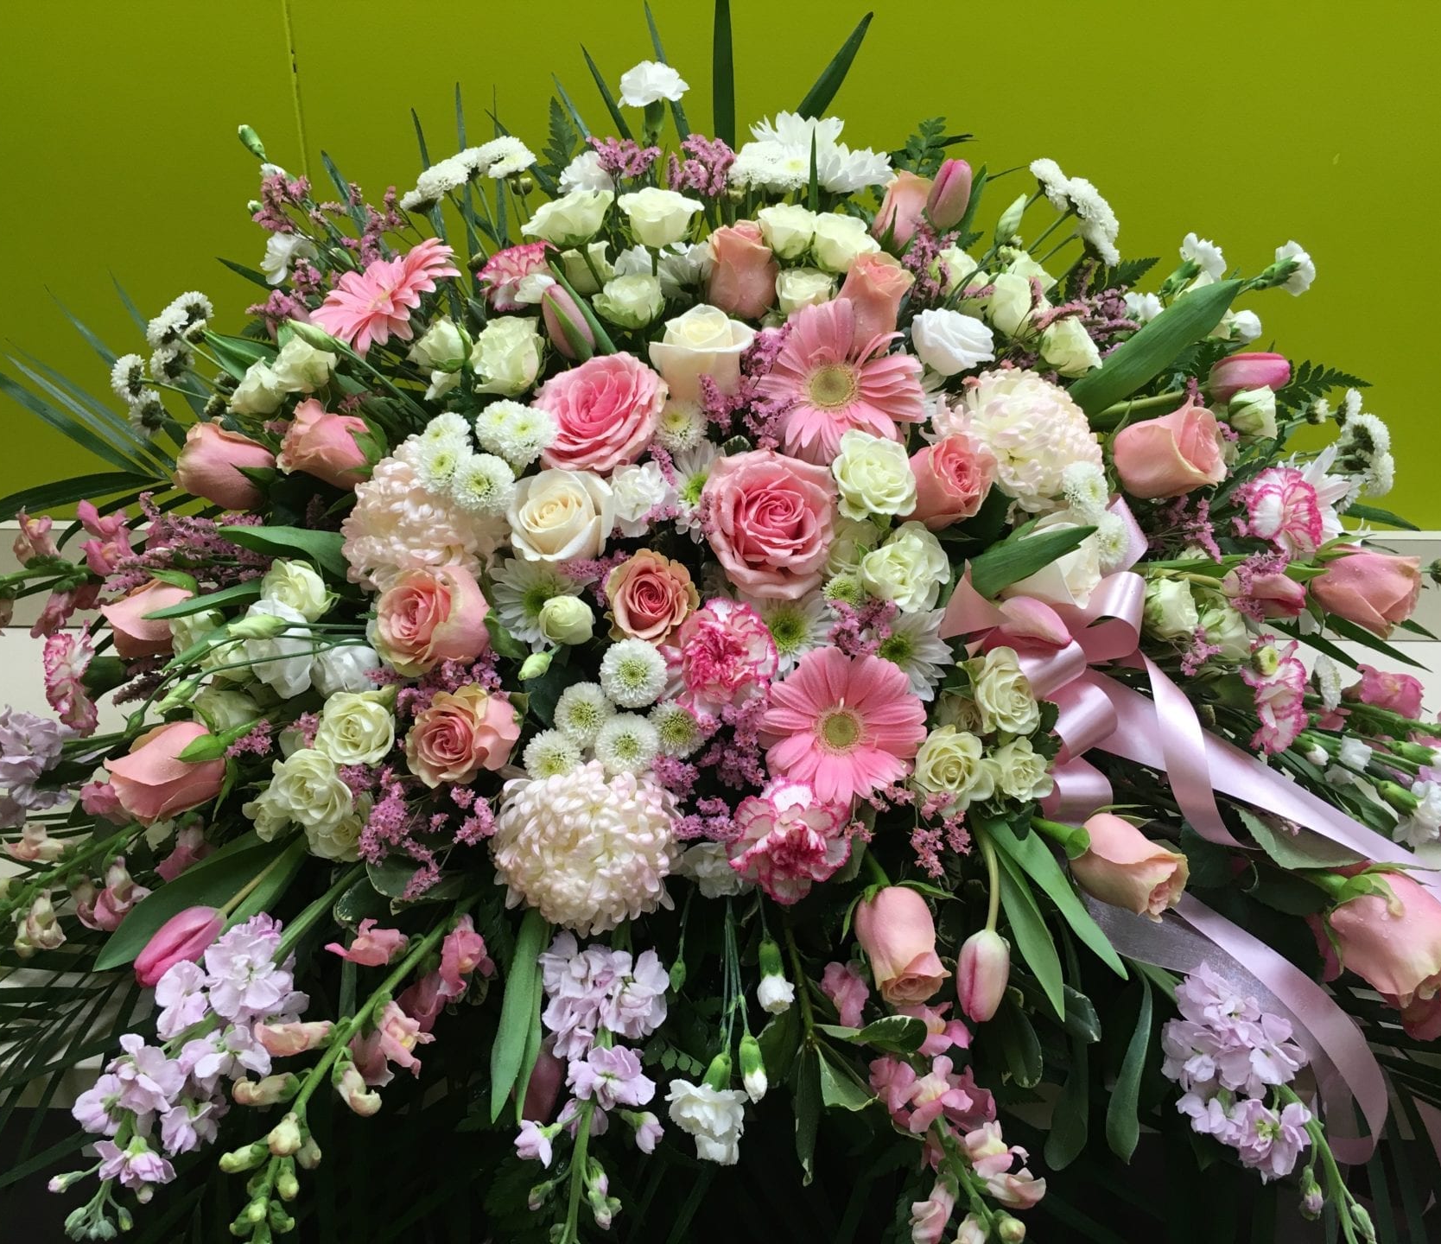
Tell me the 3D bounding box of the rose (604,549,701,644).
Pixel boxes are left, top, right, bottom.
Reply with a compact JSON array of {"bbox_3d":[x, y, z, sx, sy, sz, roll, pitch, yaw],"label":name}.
[{"bbox_3d":[-0.040,-0.015,0.811,0.055,0.055,0.047,-1,-9,0],"label":"rose"}]

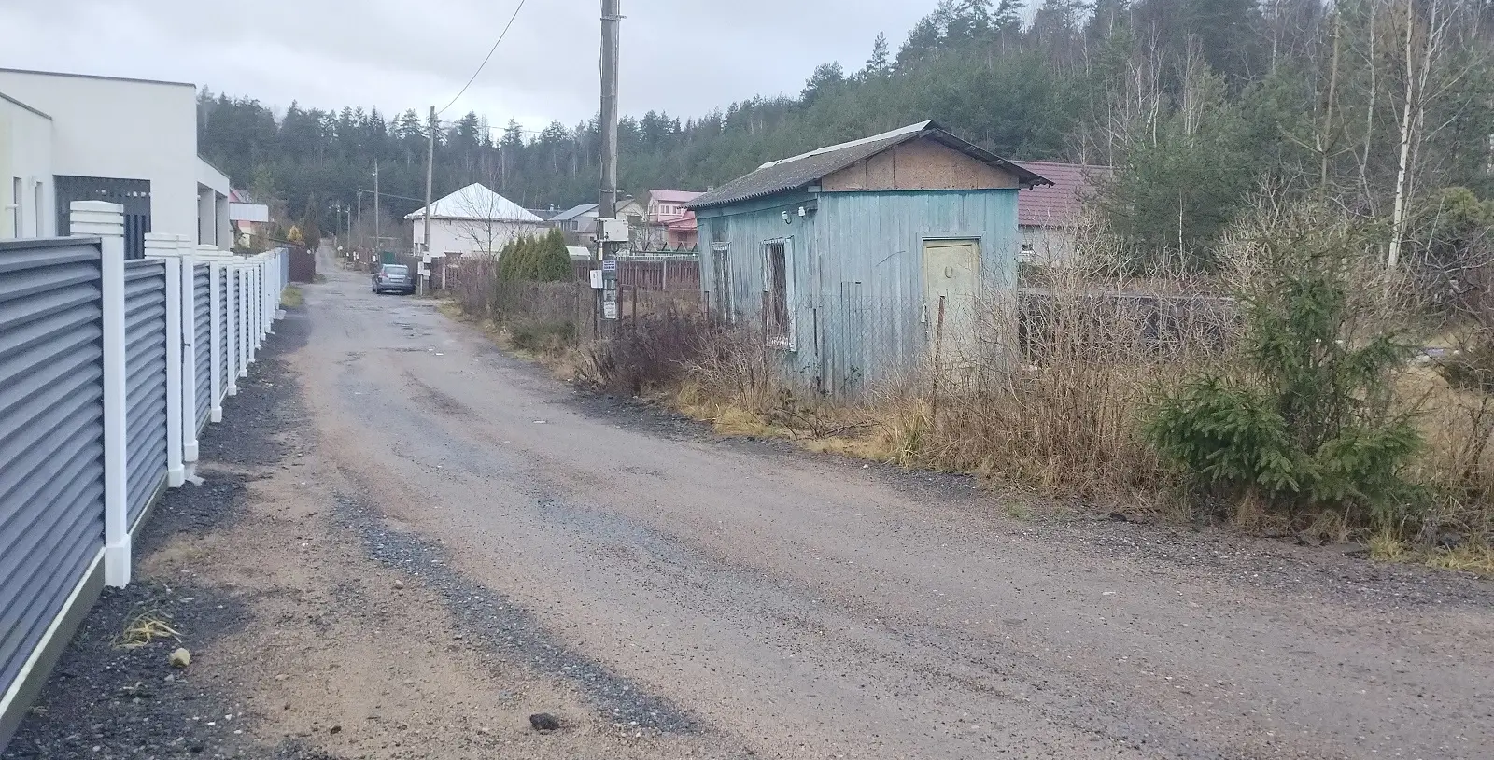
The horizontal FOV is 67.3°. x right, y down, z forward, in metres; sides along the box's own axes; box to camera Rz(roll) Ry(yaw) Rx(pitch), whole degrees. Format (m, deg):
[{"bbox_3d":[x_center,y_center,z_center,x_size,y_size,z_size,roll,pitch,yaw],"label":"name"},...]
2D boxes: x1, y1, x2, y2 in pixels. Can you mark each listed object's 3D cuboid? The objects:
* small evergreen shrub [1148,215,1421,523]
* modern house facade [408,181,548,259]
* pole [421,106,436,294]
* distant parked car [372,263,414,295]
[{"bbox_3d":[3.592,-0.098,7.500,1.700,1.950,1.600,3,6,25],"label":"small evergreen shrub"},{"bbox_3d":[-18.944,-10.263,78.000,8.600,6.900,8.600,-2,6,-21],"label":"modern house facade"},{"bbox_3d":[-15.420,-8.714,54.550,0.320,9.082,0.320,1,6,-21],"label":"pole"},{"bbox_3d":[-18.186,-5.182,57.800,1.780,1.470,4.400,-2,6,-22],"label":"distant parked car"}]

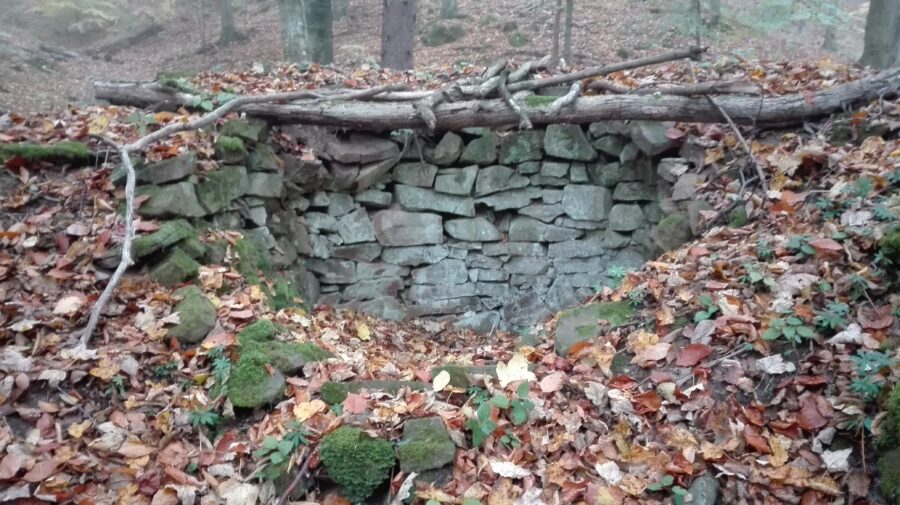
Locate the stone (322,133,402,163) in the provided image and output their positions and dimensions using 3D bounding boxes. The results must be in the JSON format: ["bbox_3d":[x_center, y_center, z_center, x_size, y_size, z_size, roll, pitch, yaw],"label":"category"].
[{"bbox_3d":[-0.467,-0.548,3.395,0.395,0.154,0.270,0,12,0],"label":"stone"}]

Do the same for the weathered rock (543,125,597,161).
[{"bbox_3d":[0.761,-0.695,4.066,0.316,0.221,0.240,0,11,0],"label":"weathered rock"}]

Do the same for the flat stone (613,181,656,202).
[{"bbox_3d":[1.018,-0.337,3.553,0.236,0.118,0.190,0,12,0],"label":"flat stone"}]

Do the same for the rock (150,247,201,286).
[{"bbox_3d":[-1.211,0.066,2.840,0.214,0.156,0.180,-1,9,-10],"label":"rock"}]

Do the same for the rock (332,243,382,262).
[{"bbox_3d":[-0.488,0.000,3.481,0.260,0.100,0.180,-2,3,0],"label":"rock"}]

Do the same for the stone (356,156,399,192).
[{"bbox_3d":[-0.383,-0.417,3.490,0.280,0.085,0.200,-26,3,2],"label":"stone"}]

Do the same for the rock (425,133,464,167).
[{"bbox_3d":[-0.030,-0.553,3.491,0.211,0.160,0.200,0,12,0],"label":"rock"}]

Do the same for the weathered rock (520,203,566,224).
[{"bbox_3d":[0.558,-0.244,3.925,0.274,0.114,0.190,1,9,0],"label":"weathered rock"}]

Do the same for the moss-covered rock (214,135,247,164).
[{"bbox_3d":[-0.971,-0.456,2.917,0.145,0.135,0.150,0,3,0],"label":"moss-covered rock"}]

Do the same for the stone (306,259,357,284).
[{"bbox_3d":[-0.718,0.115,3.900,0.295,0.147,0.200,-1,9,-10],"label":"stone"}]

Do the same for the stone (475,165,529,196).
[{"bbox_3d":[0.333,-0.457,4.089,0.343,0.198,0.220,0,11,0],"label":"stone"}]

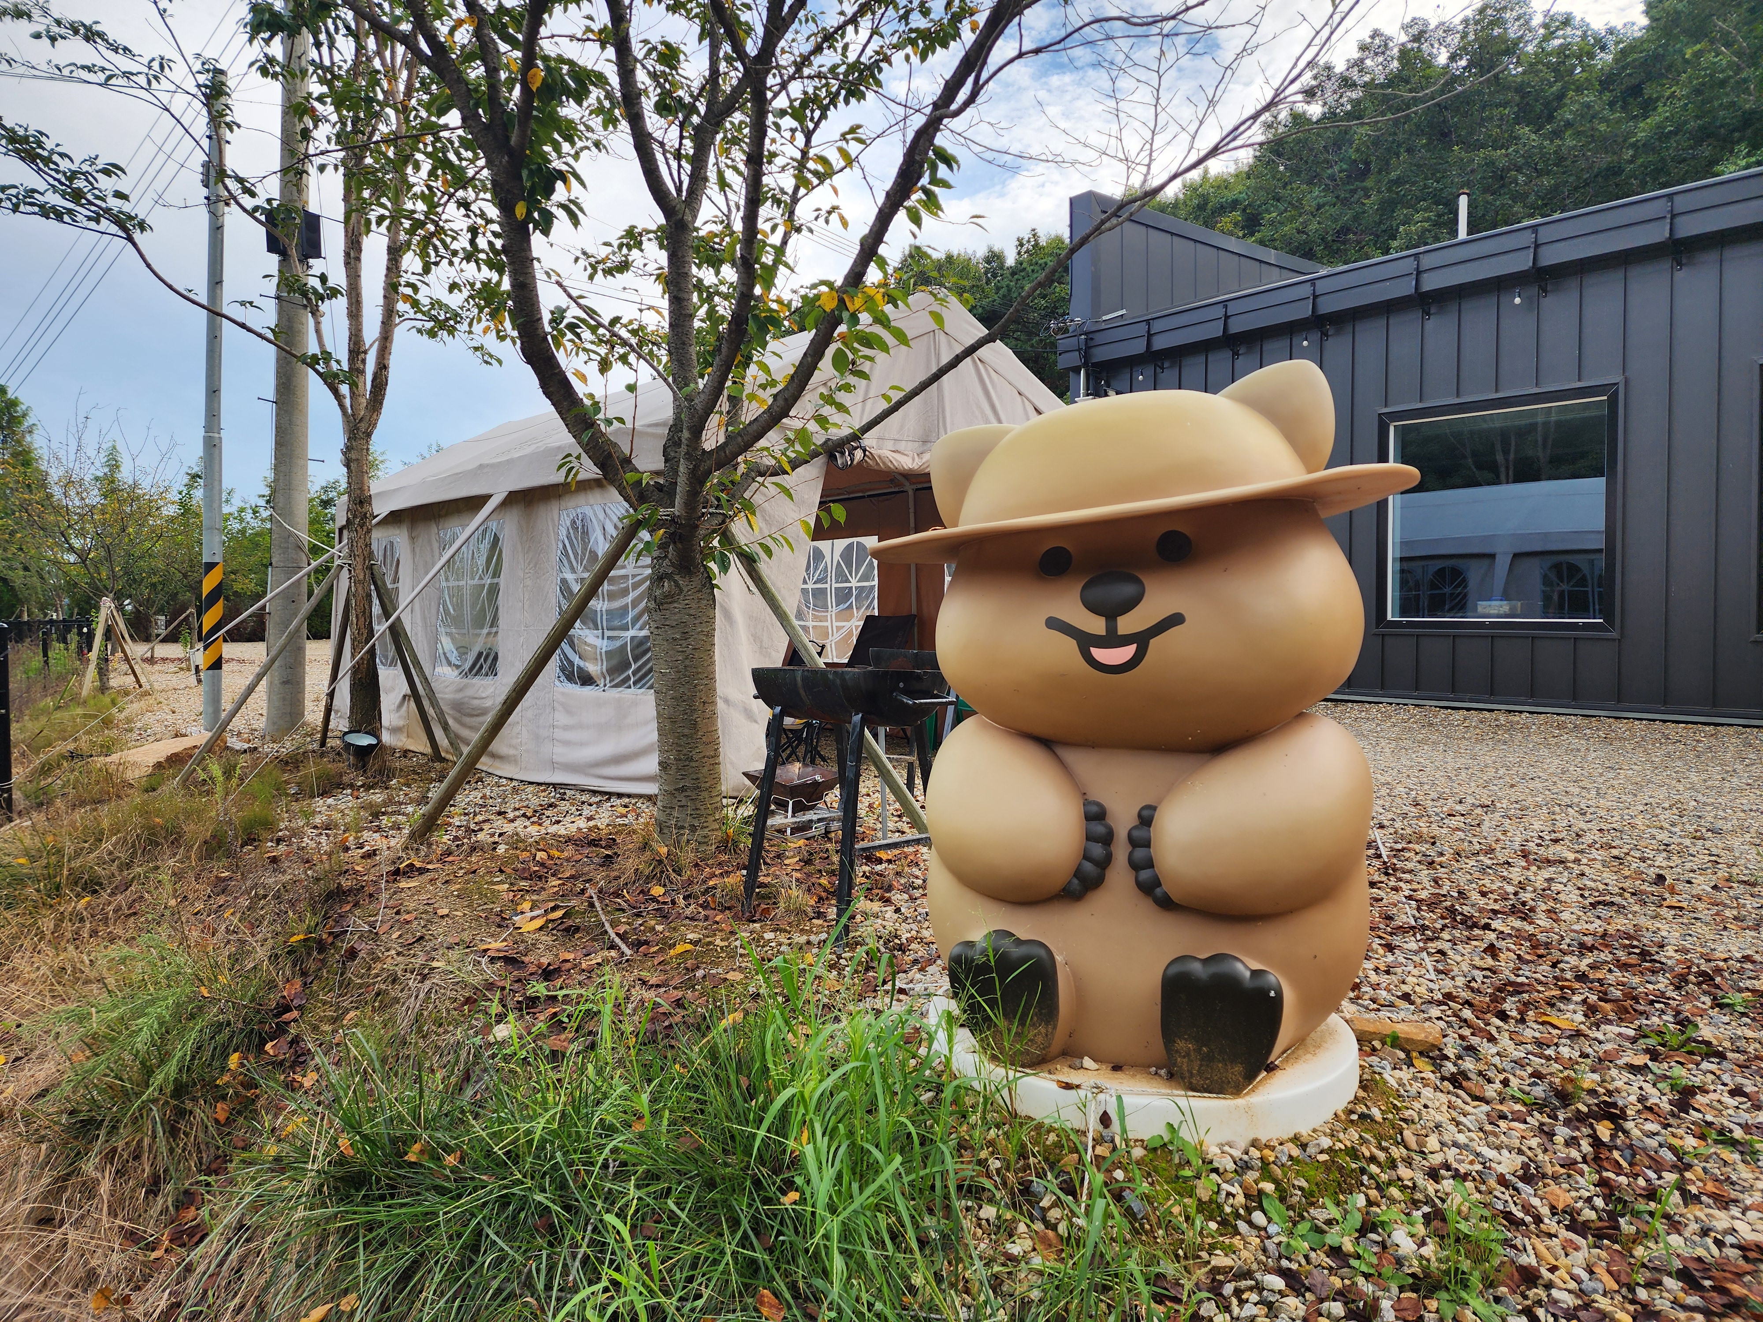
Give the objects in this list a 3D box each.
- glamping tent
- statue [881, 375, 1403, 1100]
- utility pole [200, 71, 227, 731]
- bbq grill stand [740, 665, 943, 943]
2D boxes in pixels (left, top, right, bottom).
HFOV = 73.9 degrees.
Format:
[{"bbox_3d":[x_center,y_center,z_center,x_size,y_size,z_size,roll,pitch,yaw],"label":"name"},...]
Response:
[{"bbox_3d":[-1.652,-0.785,9.129,3.230,2.910,6.230,-1,2,-40],"label":"glamping tent"},{"bbox_3d":[0.584,0.077,2.688,1.200,1.475,1.030,2,2,25],"label":"statue"},{"bbox_3d":[-5.702,-2.207,10.040,0.190,5.620,0.190,1,2,-26],"label":"utility pole"},{"bbox_3d":[-0.111,0.440,3.847,0.480,0.825,0.680,0,2,-36],"label":"bbq grill stand"}]

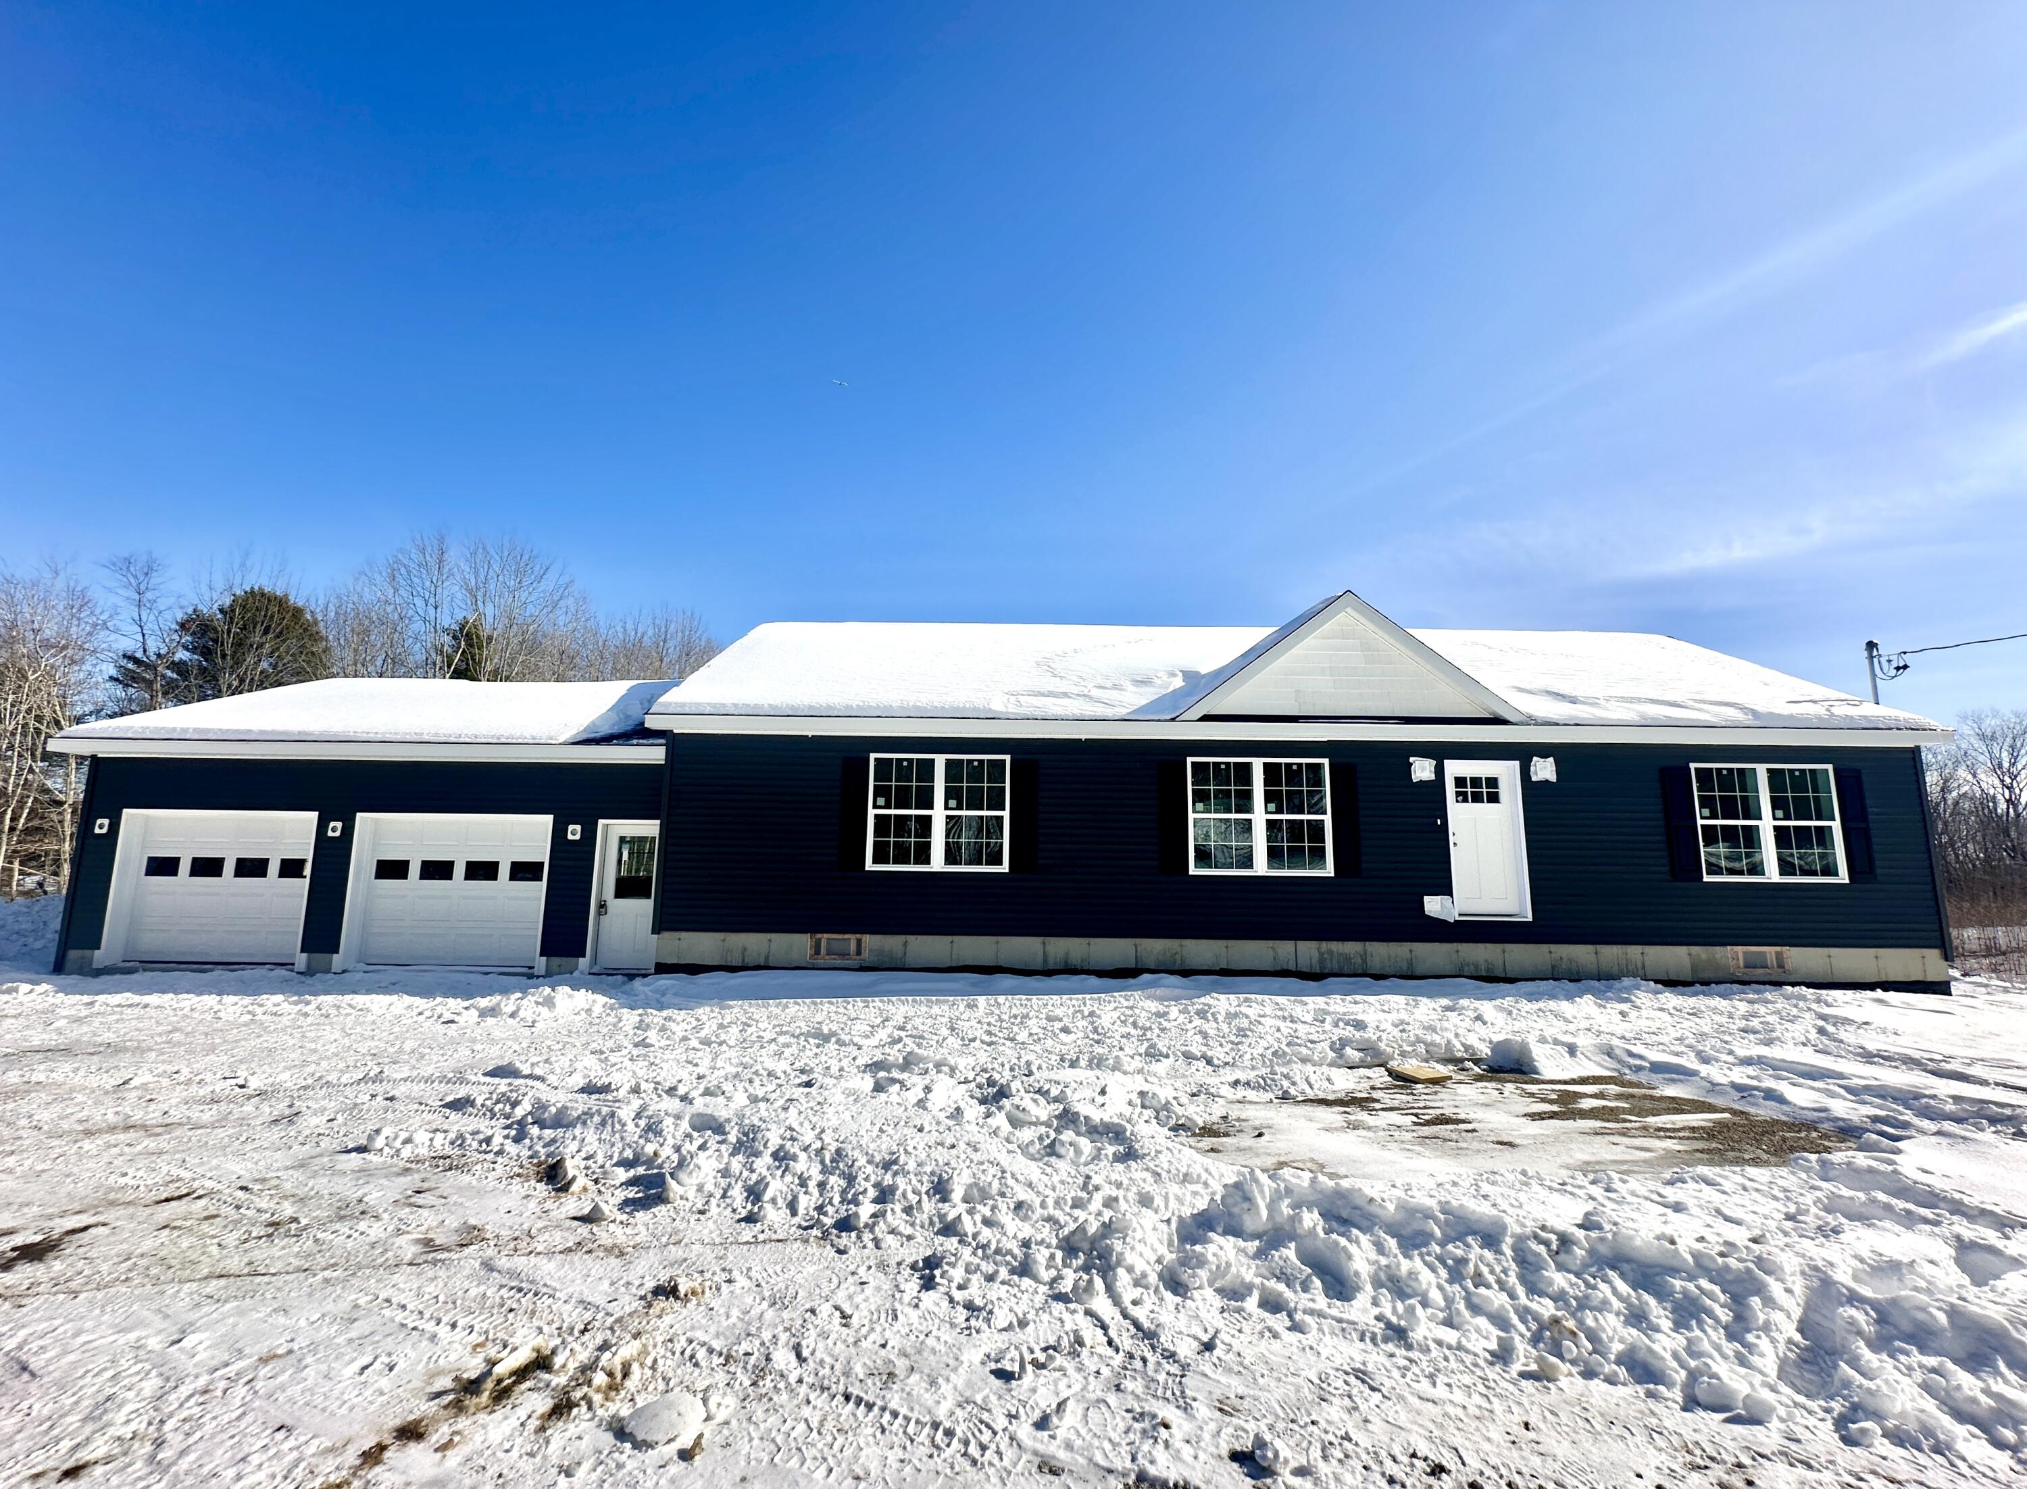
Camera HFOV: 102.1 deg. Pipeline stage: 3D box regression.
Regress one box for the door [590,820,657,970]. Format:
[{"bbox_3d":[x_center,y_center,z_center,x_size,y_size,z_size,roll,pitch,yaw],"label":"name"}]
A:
[{"bbox_3d":[-5.446,2.180,11.719,0.940,2.060,0.080,1,-8,1],"label":"door"}]

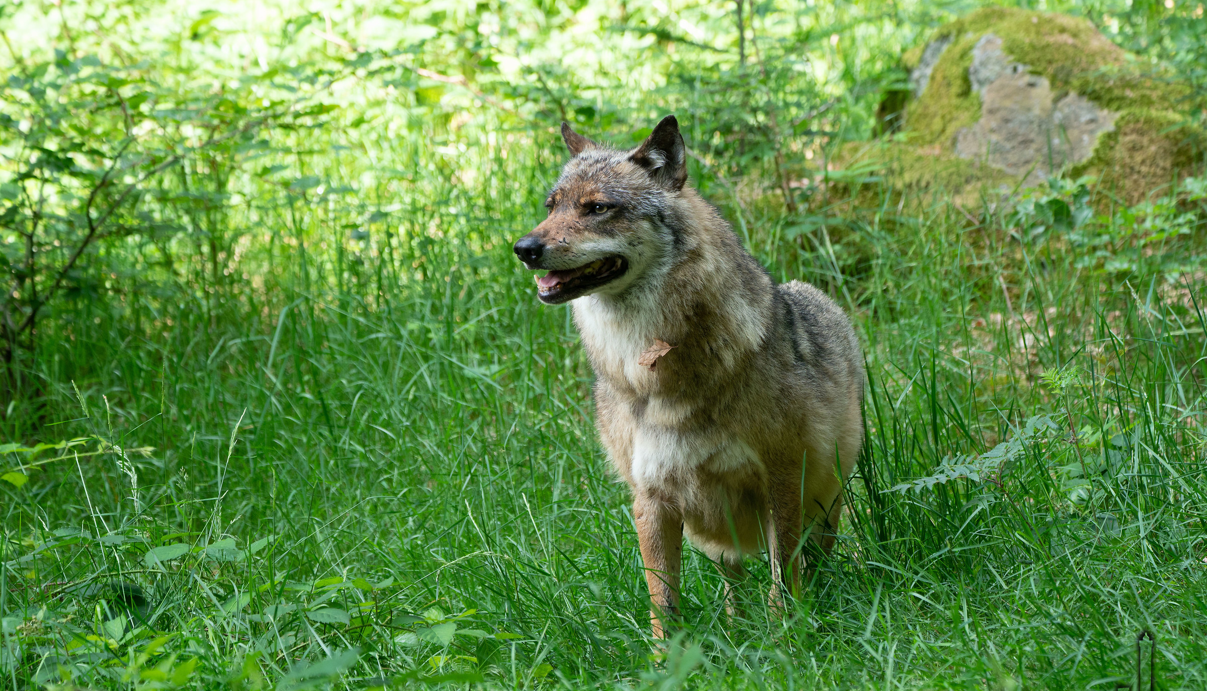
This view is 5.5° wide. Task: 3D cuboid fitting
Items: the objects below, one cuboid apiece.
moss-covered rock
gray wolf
[{"bbox_3d":[0.881,-0.472,26.200,0.760,0.450,0.600,0,5,0],"label":"moss-covered rock"},{"bbox_3d":[0.182,0.047,21.600,0.410,0.930,1.100,1,5,16],"label":"gray wolf"}]

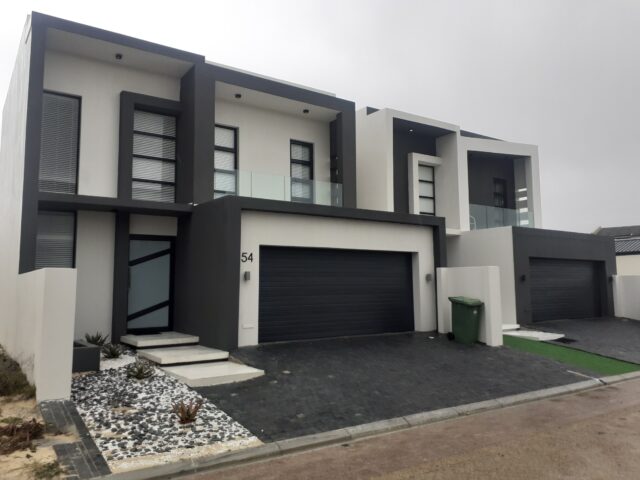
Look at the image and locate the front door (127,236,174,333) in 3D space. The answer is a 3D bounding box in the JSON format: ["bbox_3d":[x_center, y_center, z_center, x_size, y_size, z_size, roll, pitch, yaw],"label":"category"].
[{"bbox_3d":[-4.230,1.102,12.478,1.180,2.410,0.080,3,-6,-34],"label":"front door"}]

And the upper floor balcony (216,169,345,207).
[{"bbox_3d":[-0.985,-1.227,13.403,3.950,0.970,0.040,3,-6,-34],"label":"upper floor balcony"}]

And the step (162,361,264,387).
[{"bbox_3d":[-1.942,2.344,8.894,1.350,0.125,1.600,3,-6,-34],"label":"step"}]

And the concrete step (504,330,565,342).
[{"bbox_3d":[6.087,2.813,14.630,1.400,0.125,1.600,3,-6,-34],"label":"concrete step"}]

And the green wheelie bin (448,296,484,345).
[{"bbox_3d":[3.715,2.032,12.643,0.730,1.070,0.580,-1,-4,40],"label":"green wheelie bin"}]

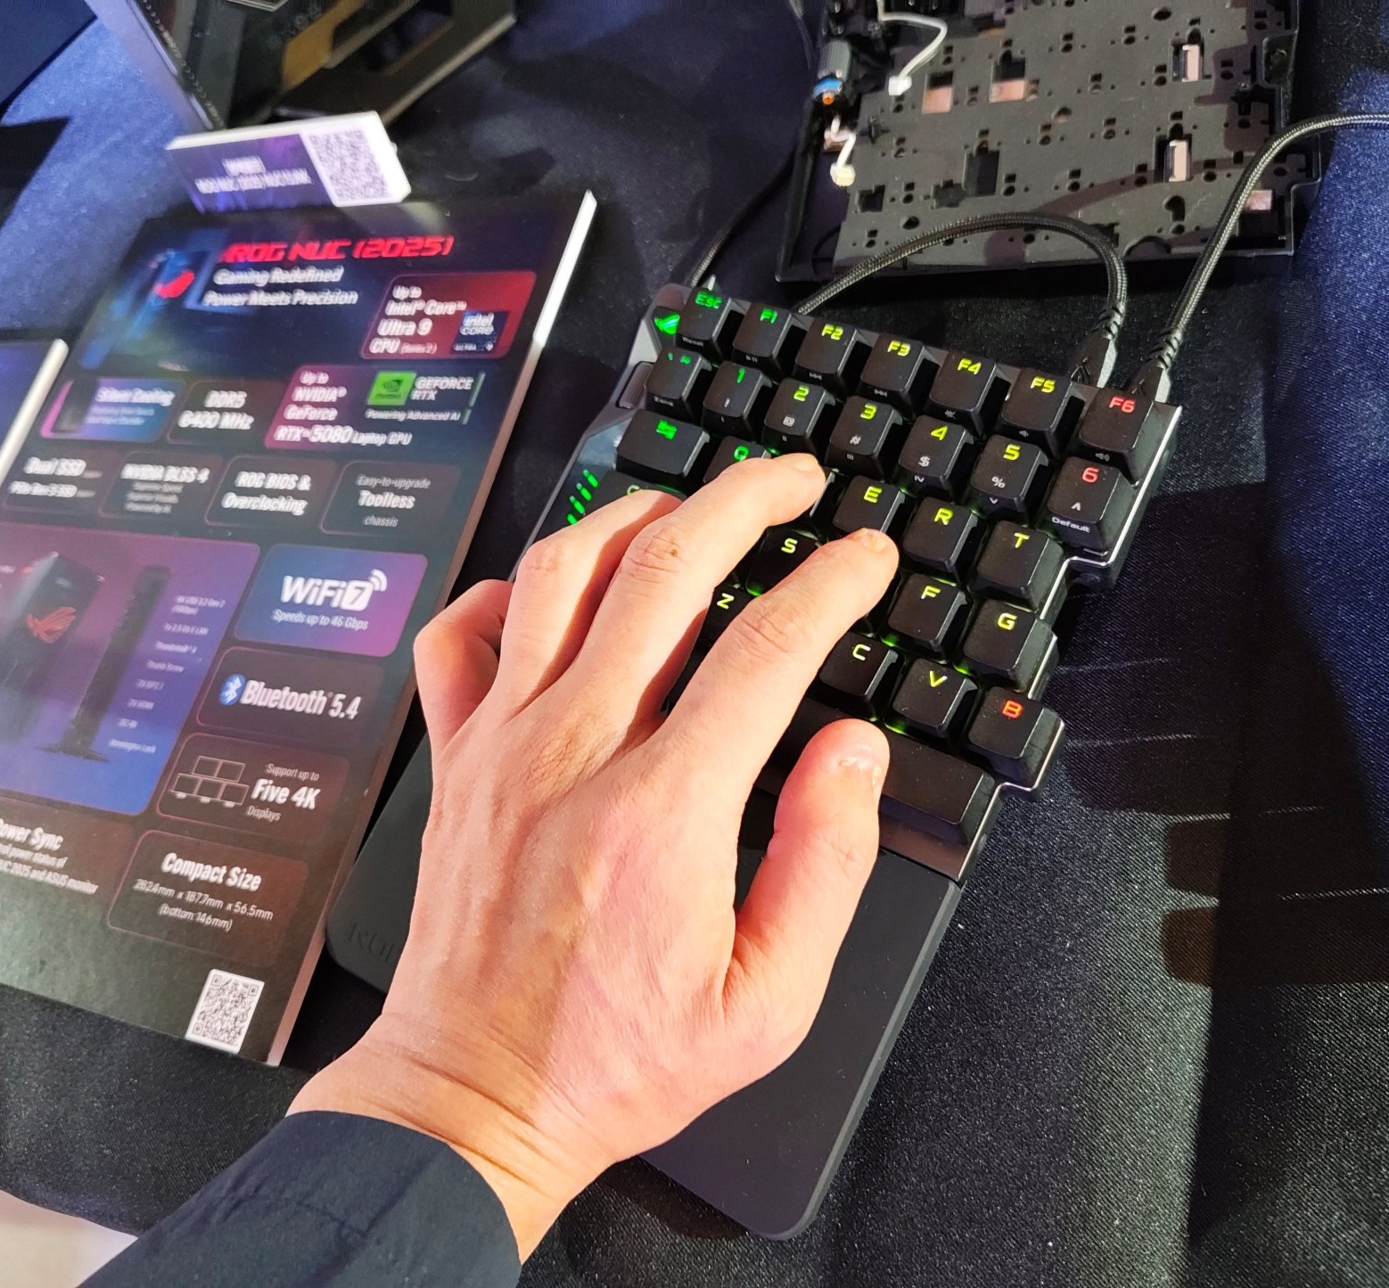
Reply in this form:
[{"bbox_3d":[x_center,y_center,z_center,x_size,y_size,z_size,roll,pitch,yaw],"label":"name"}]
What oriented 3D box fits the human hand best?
[{"bbox_3d":[-0.020,0.038,0.284,0.124,0.048,0.197,29,87,26],"label":"human hand"}]

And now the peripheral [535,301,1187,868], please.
[{"bbox_3d":[0.028,-0.025,0.314,0.157,0.032,0.128,22,82,25],"label":"peripheral"}]

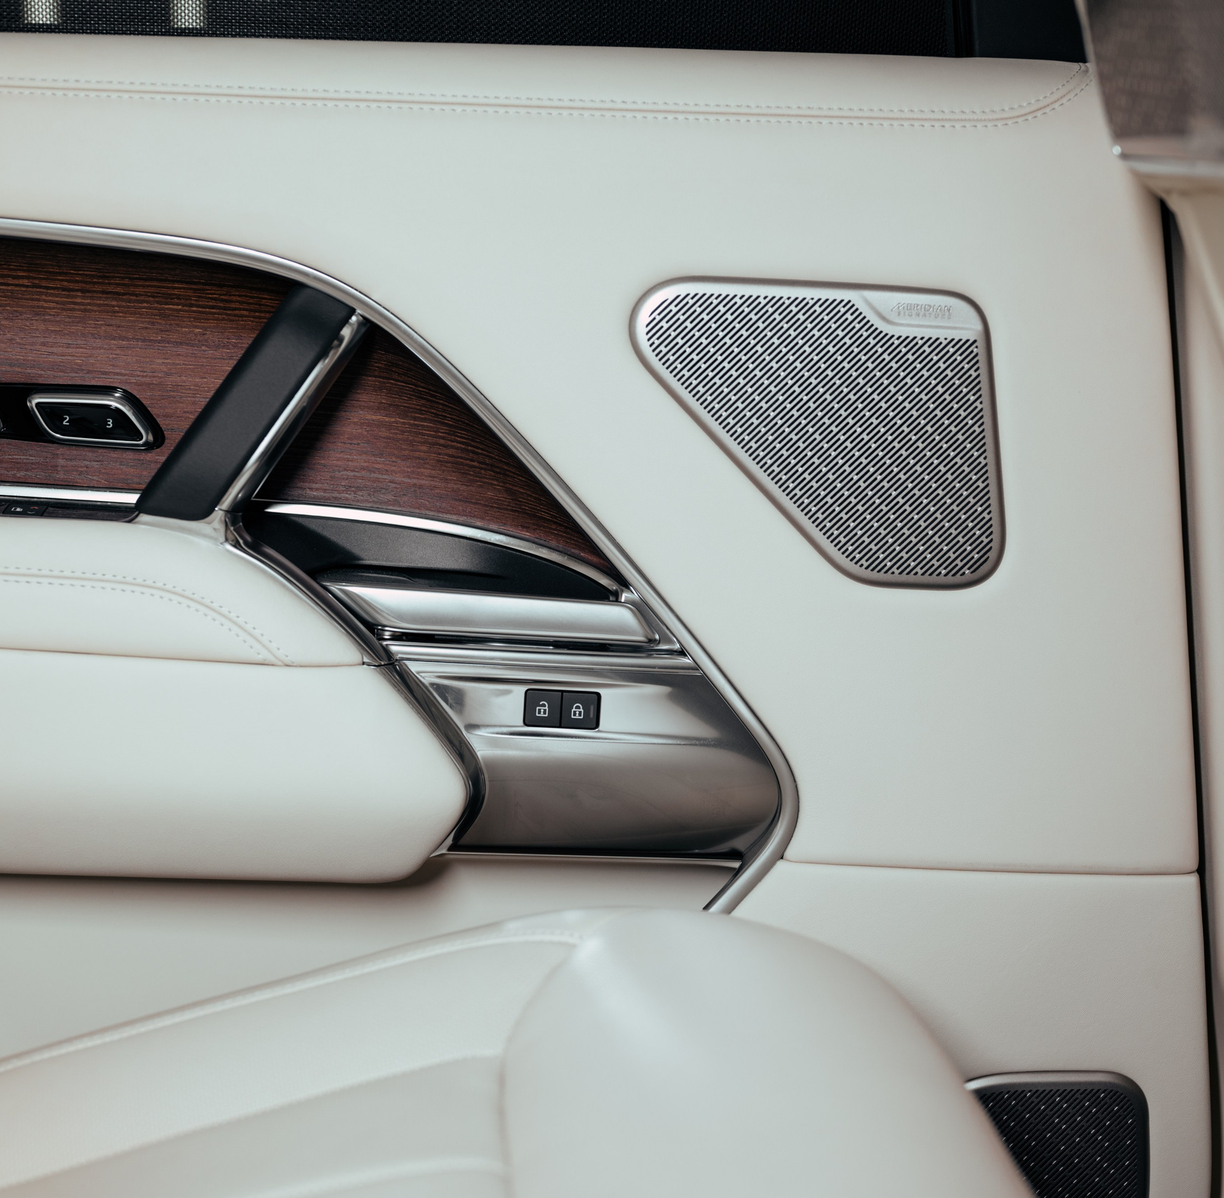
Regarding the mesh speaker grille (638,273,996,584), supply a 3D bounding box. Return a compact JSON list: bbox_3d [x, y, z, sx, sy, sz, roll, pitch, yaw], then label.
[{"bbox_3d":[0.095,-0.076,1.154,0.176,0.140,0.015,1,10,-1],"label":"mesh speaker grille"}]

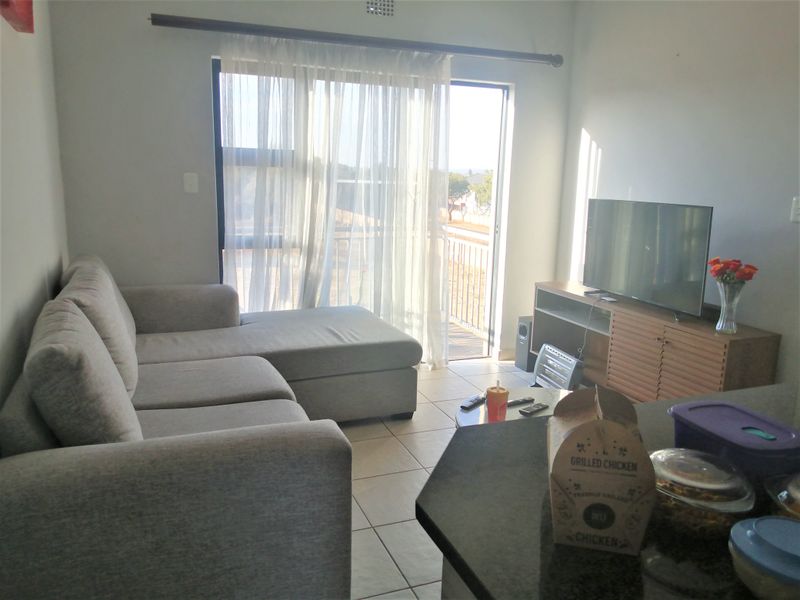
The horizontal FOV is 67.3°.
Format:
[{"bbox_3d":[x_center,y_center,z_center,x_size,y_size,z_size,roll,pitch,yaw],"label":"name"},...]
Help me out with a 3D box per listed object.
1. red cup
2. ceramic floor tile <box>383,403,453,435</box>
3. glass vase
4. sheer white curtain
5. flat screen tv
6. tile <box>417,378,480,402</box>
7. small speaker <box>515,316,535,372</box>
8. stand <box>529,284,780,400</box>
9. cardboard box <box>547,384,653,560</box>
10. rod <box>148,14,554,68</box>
[{"bbox_3d":[0.406,0.447,2.477,0.090,0.160,0.090,1,11,0],"label":"red cup"},{"bbox_3d":[0.097,0.711,3.591,0.400,0.010,0.400,-3,12,-21],"label":"ceramic floor tile"},{"bbox_3d":[1.680,0.037,3.027,0.135,0.258,0.135,-3,12,-21],"label":"glass vase"},{"bbox_3d":[-0.363,-0.524,4.003,1.600,2.200,0.110,-3,12,-21],"label":"sheer white curtain"},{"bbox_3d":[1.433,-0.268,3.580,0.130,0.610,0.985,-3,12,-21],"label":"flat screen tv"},{"bbox_3d":[0.329,0.614,4.101,0.400,0.010,0.400,-3,12,-21],"label":"tile"},{"bbox_3d":[1.044,0.332,4.590,0.240,0.385,0.150,-3,12,-21],"label":"small speaker"},{"bbox_3d":[1.447,0.362,3.746,0.360,0.674,1.620,-3,12,-21],"label":"stand"},{"bbox_3d":[0.289,0.232,0.870,0.134,0.217,0.122,4,12,12],"label":"cardboard box"},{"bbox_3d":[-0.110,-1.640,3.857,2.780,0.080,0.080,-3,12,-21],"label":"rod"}]

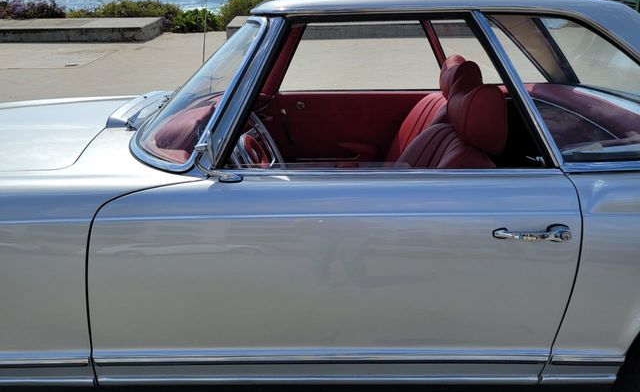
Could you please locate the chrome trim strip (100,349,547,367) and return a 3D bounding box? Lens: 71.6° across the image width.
[{"bbox_3d":[0.006,0.419,1.150,1.175,0.036,0.022,-1,26,0],"label":"chrome trim strip"}]

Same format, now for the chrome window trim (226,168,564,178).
[{"bbox_3d":[0.160,-0.050,0.980,0.765,0.019,0.017,-1,26,0],"label":"chrome window trim"}]

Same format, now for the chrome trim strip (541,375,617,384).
[{"bbox_3d":[0.685,0.486,1.175,0.203,0.026,0.015,-1,26,0],"label":"chrome trim strip"}]

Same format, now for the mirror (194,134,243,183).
[{"bbox_3d":[-0.220,-0.080,0.950,0.090,0.095,0.105,-6,26,-11],"label":"mirror"}]

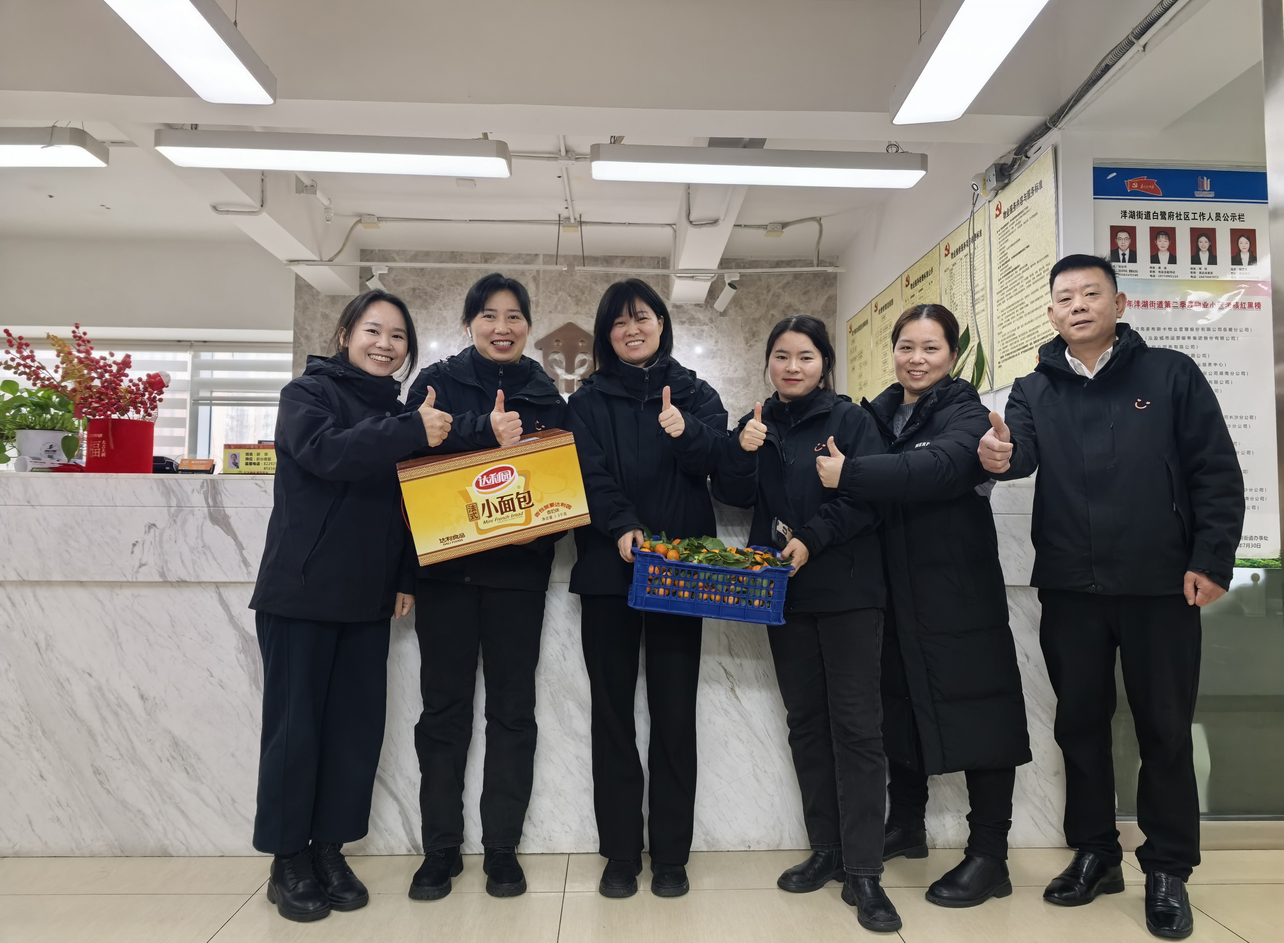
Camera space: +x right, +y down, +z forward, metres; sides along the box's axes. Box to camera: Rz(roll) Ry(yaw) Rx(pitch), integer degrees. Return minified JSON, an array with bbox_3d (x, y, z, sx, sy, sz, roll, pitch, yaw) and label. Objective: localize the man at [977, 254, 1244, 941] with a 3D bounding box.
[{"bbox_3d":[1.159,0.258,2.202,0.600,1.675,0.500,-2,-4,34],"label":"man"}]

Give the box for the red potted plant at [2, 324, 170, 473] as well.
[{"bbox_3d":[-1.752,-0.220,2.803,0.530,0.480,0.360,0,-3,-2],"label":"red potted plant"}]

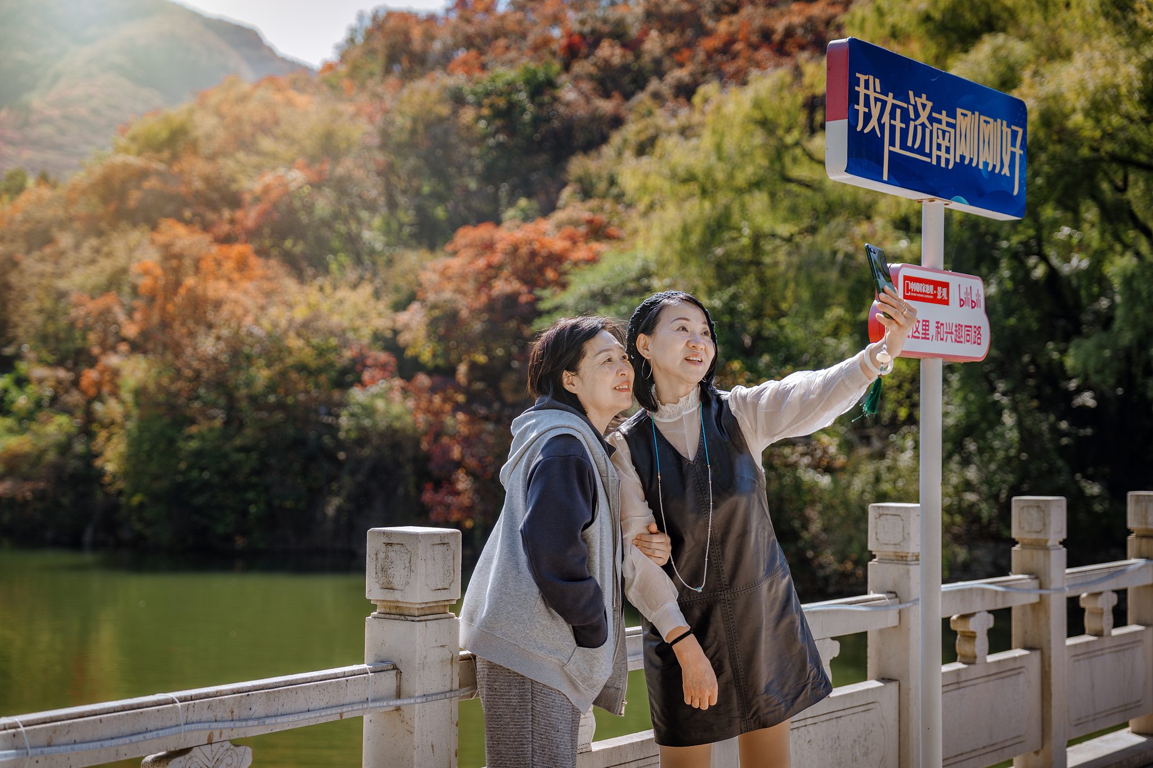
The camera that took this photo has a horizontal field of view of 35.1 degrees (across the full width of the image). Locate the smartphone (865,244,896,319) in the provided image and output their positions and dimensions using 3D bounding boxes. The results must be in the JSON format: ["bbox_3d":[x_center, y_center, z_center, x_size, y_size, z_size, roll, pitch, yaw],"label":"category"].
[{"bbox_3d":[0.620,-0.202,3.688,0.009,0.158,0.075,-21,-20,31],"label":"smartphone"}]

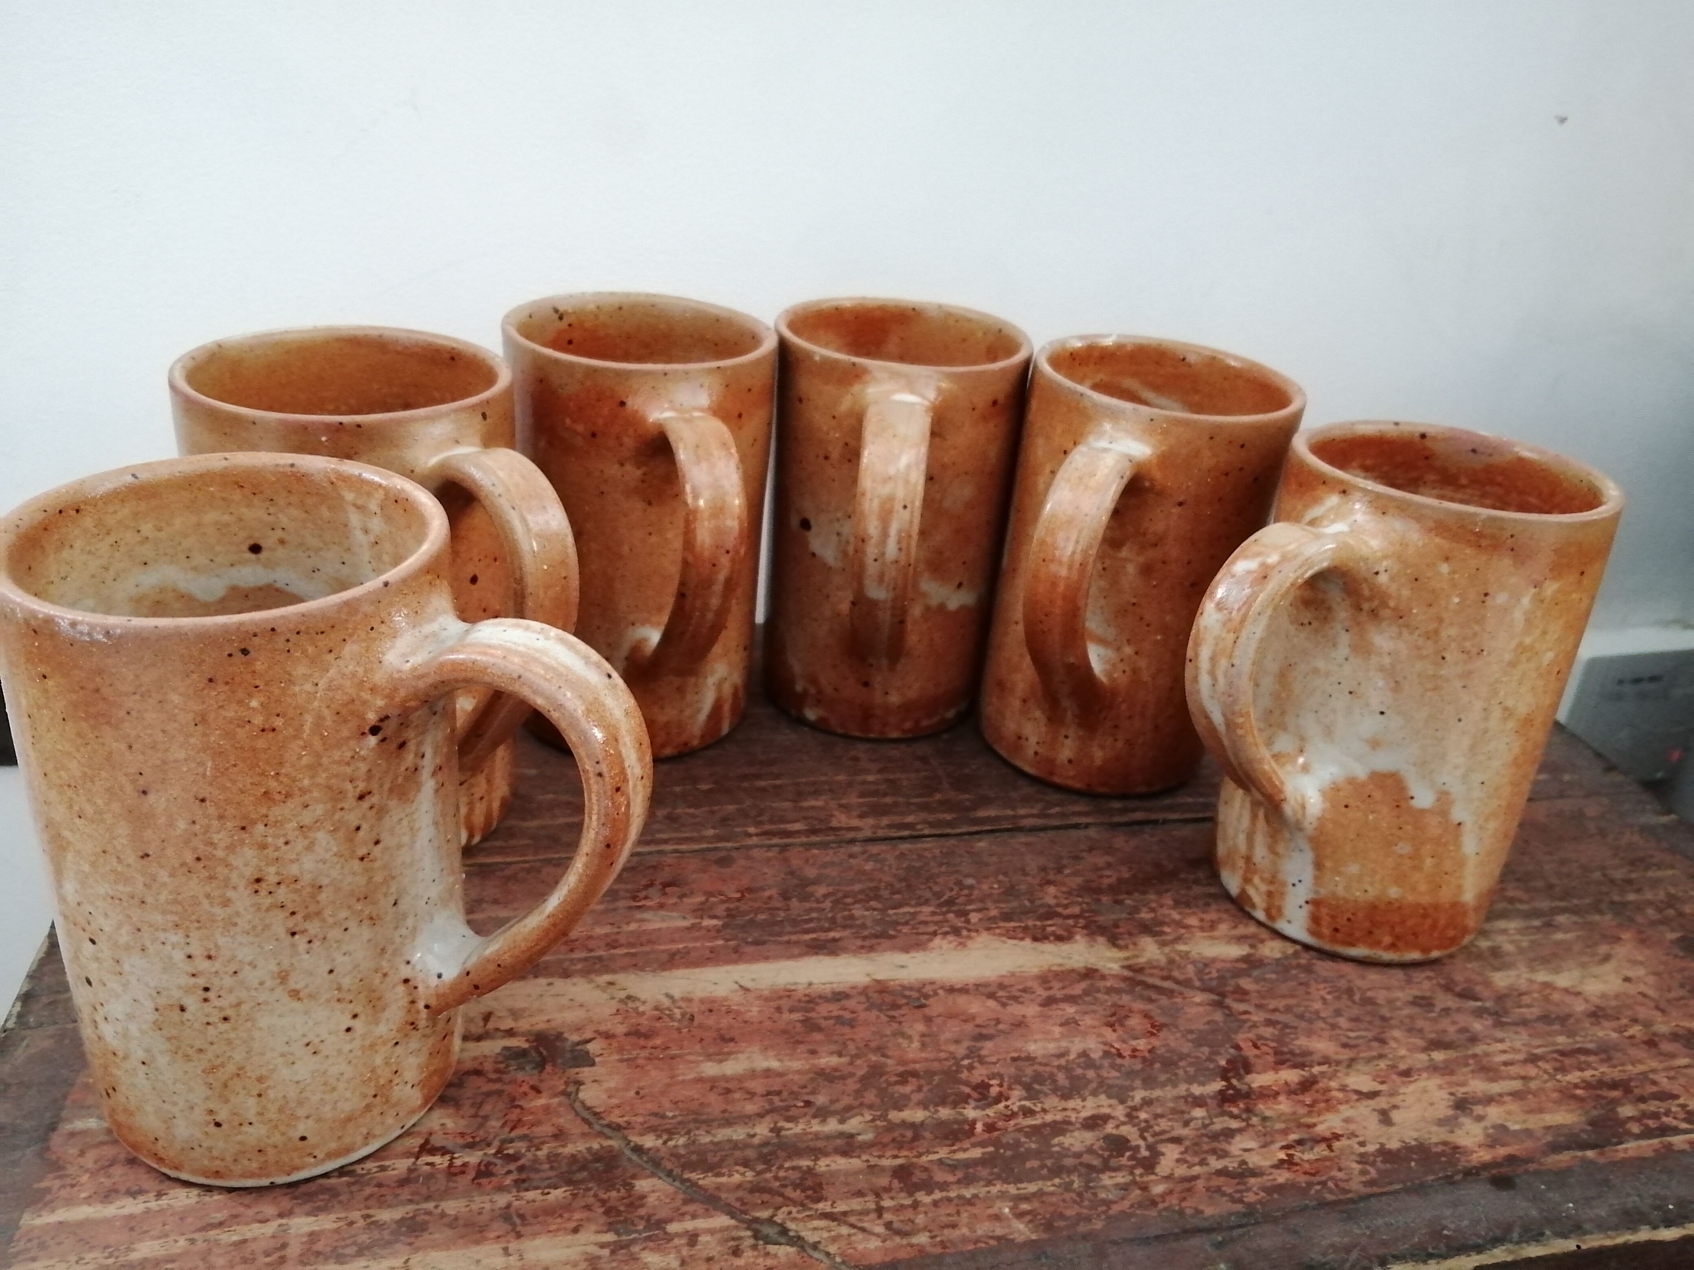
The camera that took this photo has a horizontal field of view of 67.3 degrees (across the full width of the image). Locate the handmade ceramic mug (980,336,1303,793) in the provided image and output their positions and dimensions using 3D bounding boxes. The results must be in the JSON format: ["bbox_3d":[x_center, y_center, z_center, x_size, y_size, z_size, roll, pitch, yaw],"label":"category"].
[{"bbox_3d":[0.080,-0.013,0.390,0.080,0.126,0.124,17,29,22],"label":"handmade ceramic mug"}]

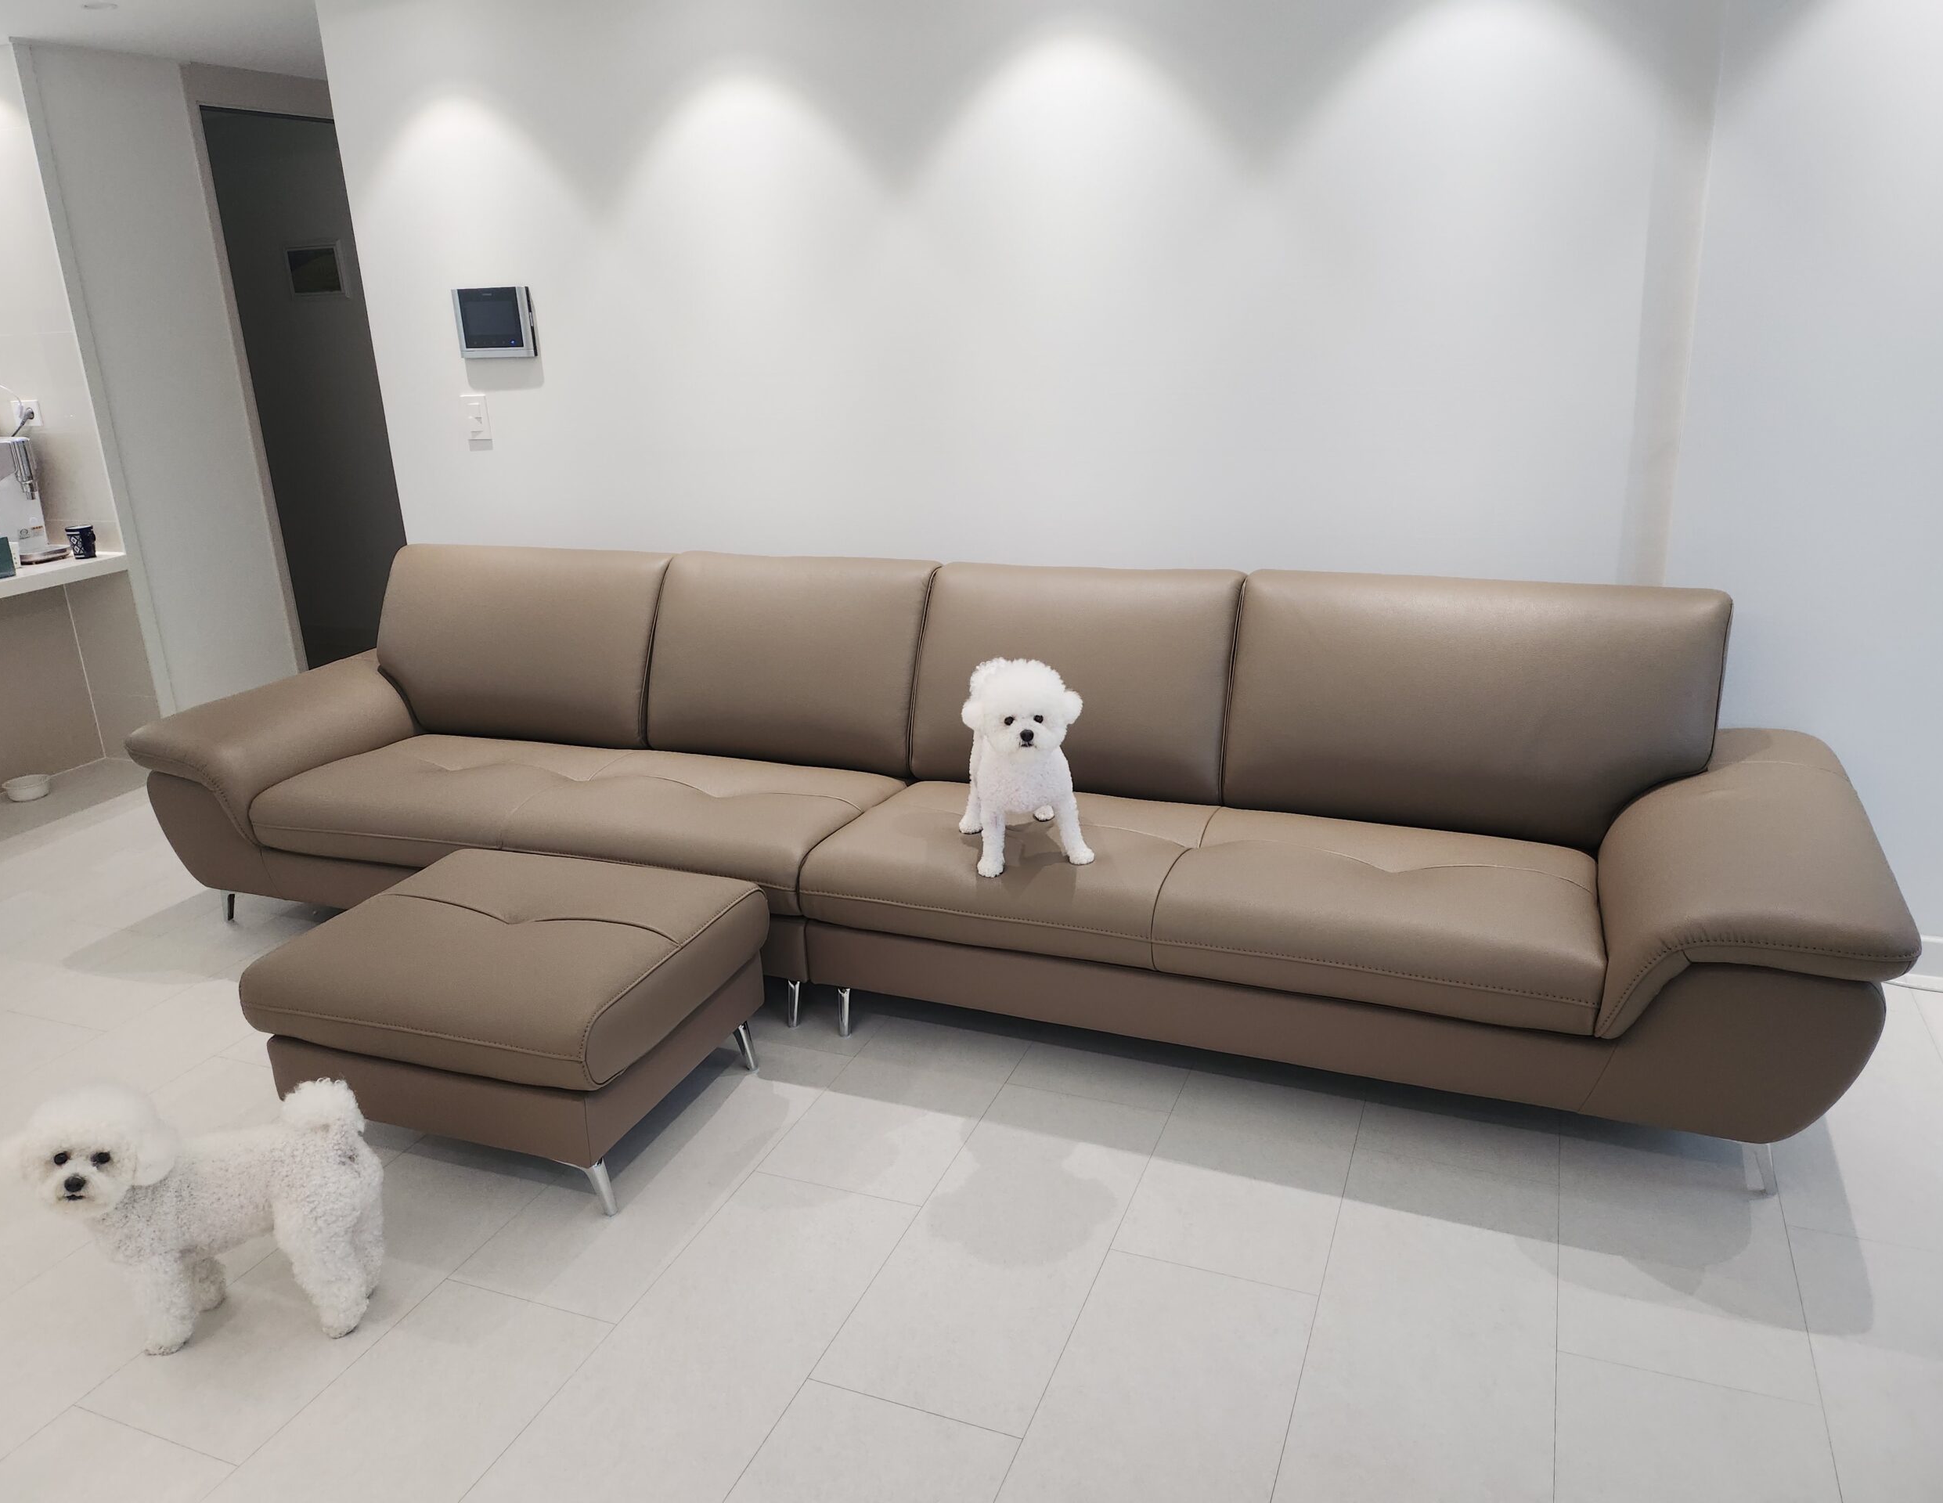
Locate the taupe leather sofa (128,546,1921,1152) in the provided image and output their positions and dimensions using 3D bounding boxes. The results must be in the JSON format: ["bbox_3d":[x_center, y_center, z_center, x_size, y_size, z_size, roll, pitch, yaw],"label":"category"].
[{"bbox_3d":[-0.163,0.058,3.061,3.650,0.816,0.923,5,20,22],"label":"taupe leather sofa"}]

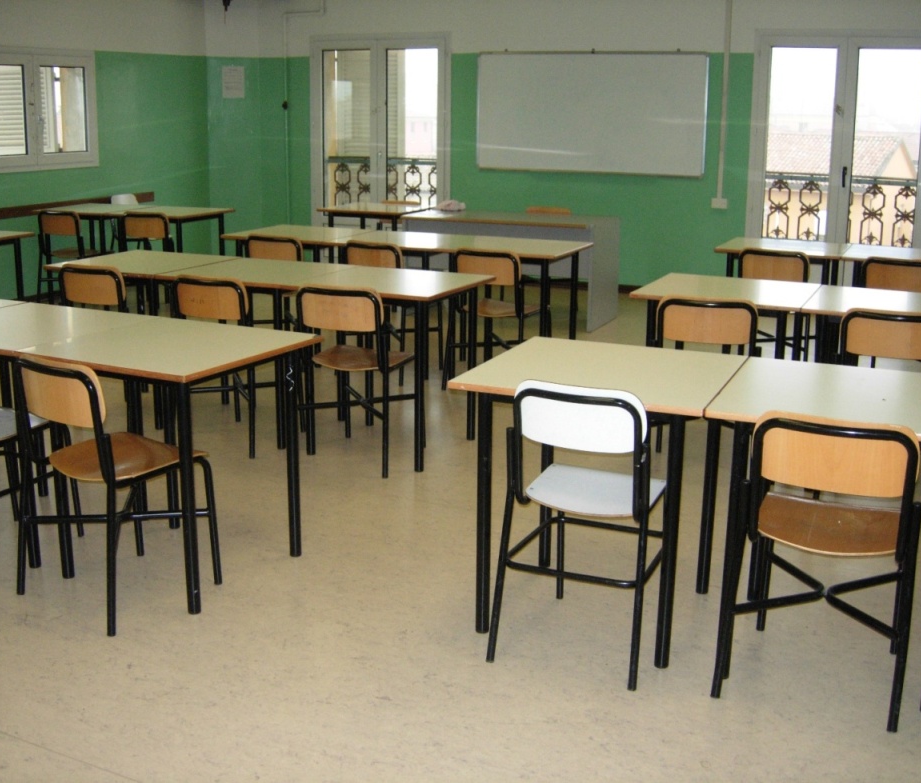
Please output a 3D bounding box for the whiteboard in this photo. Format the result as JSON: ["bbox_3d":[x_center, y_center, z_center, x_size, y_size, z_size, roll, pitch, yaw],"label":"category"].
[{"bbox_3d":[1.069,-2.346,9.147,2.000,1.000,0.040,7,16,23],"label":"whiteboard"}]

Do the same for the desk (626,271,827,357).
[{"bbox_3d":[1.158,-0.075,4.753,0.700,0.760,0.700,7,16,24],"label":"desk"}]

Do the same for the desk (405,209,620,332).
[{"bbox_3d":[0.383,-0.933,8.120,1.460,0.756,0.710,7,15,23],"label":"desk"}]

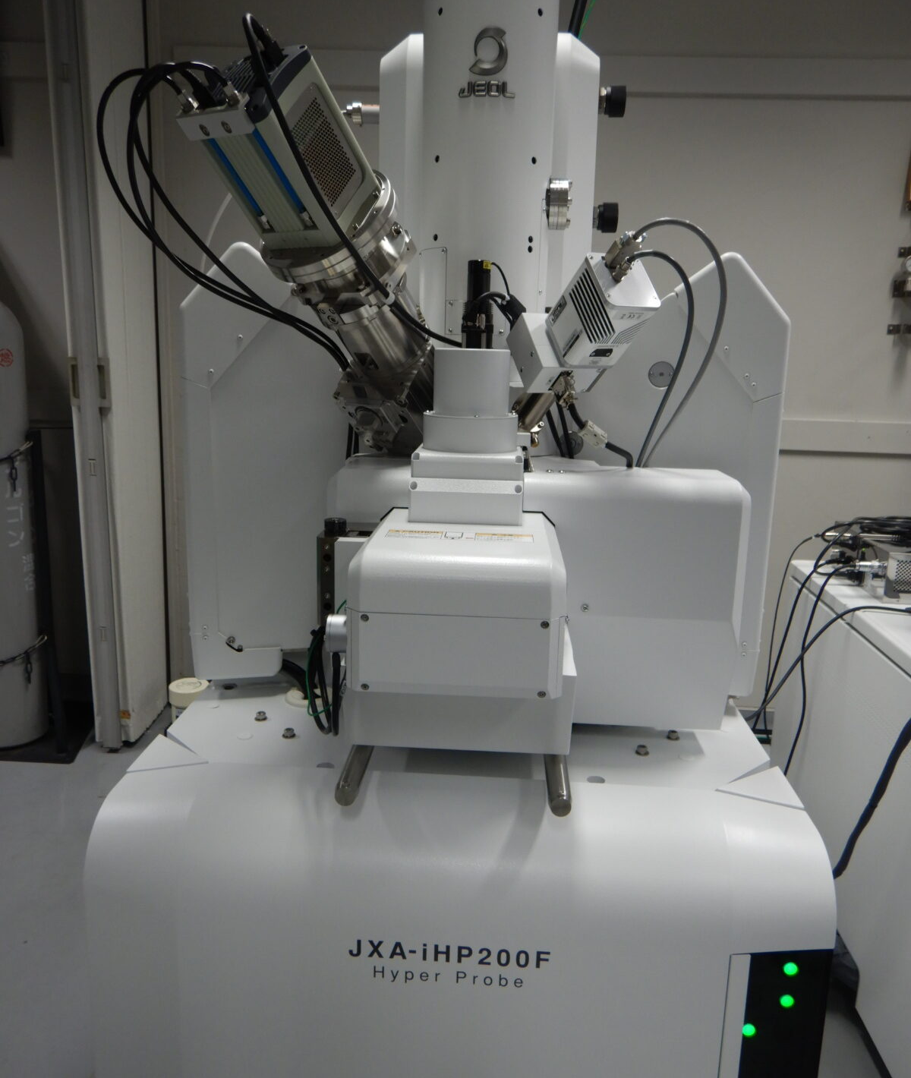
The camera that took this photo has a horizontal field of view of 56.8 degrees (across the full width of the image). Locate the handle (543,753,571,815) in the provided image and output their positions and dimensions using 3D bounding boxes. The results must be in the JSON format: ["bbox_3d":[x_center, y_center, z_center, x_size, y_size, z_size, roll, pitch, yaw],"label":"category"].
[{"bbox_3d":[0.121,0.285,1.007,0.025,0.025,0.138,2,11,3],"label":"handle"}]

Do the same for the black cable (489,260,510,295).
[{"bbox_3d":[0.056,-0.331,1.067,0.026,0.042,0.018,2,11,3],"label":"black cable"}]

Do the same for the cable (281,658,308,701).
[{"bbox_3d":[-0.244,0.214,1.286,0.037,0.061,0.050,2,11,3],"label":"cable"}]

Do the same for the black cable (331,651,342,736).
[{"bbox_3d":[-0.149,0.193,1.053,0.011,0.105,0.035,2,11,3],"label":"black cable"}]

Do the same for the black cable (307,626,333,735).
[{"bbox_3d":[-0.171,0.179,1.066,0.028,0.137,0.050,2,11,3],"label":"black cable"}]

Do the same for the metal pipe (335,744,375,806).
[{"bbox_3d":[-0.117,0.274,1.007,0.025,0.025,0.138,2,11,3],"label":"metal pipe"}]

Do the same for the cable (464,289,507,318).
[{"bbox_3d":[0.038,-0.296,1.064,0.055,0.034,0.030,2,11,3],"label":"cable"}]

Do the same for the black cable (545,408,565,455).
[{"bbox_3d":[0.147,-0.158,1.242,0.026,0.069,0.025,2,11,3],"label":"black cable"}]

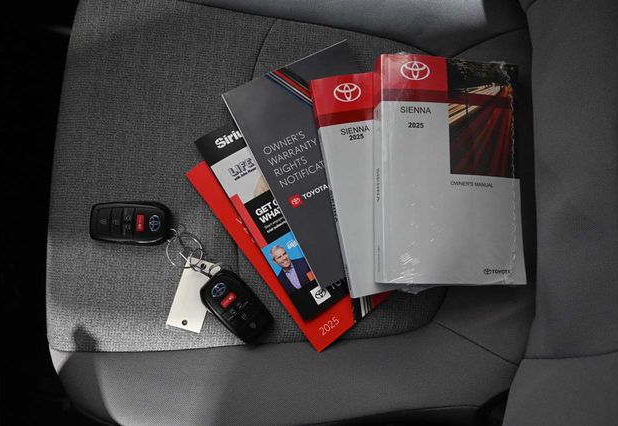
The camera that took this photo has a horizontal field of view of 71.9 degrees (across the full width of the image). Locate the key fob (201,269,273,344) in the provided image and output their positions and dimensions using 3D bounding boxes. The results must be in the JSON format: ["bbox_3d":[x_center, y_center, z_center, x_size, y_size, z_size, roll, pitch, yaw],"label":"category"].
[{"bbox_3d":[-0.068,0.089,0.405,0.039,0.015,0.075,-43,89,-6],"label":"key fob"}]

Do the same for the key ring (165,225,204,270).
[{"bbox_3d":[-0.118,0.034,0.408,0.036,0.005,0.036,0,85,-3],"label":"key ring"}]

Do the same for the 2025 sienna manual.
[{"bbox_3d":[0.134,-0.039,0.409,0.139,0.025,0.212,1,84,-9],"label":"2025 sienna manual"}]

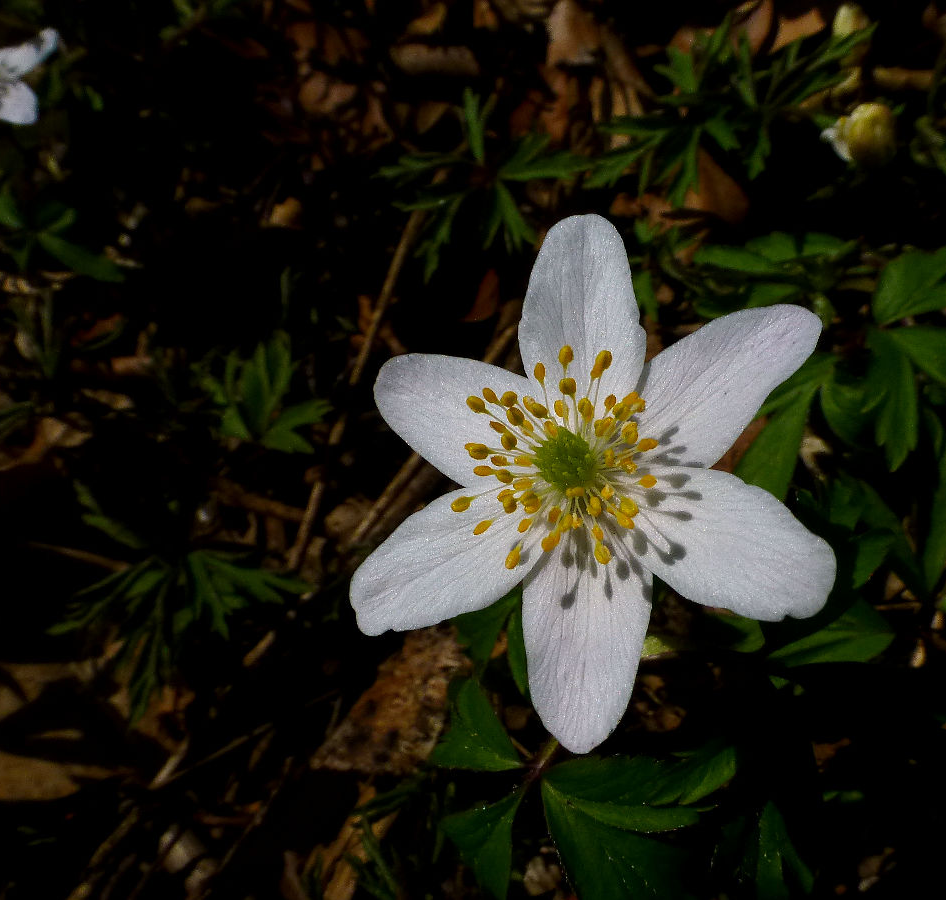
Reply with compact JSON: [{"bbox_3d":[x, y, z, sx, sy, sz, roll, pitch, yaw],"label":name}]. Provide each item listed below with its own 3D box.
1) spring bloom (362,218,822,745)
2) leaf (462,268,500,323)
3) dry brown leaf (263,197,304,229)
[{"bbox_3d":[0.010,0.002,0.073,0.043,0.013,0.046,0,80,20],"label":"spring bloom"},{"bbox_3d":[0.002,-0.044,0.237,0.011,0.008,0.014,0,53,0],"label":"leaf"},{"bbox_3d":[-0.059,-0.074,0.260,0.013,0.006,0.010,0,53,0],"label":"dry brown leaf"}]

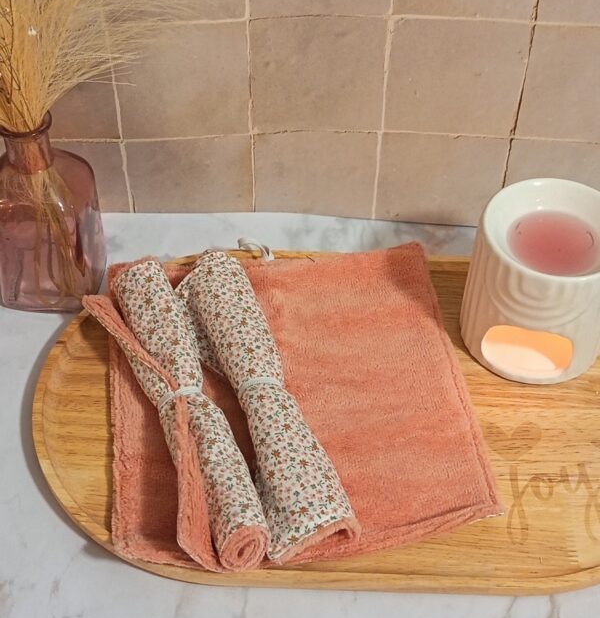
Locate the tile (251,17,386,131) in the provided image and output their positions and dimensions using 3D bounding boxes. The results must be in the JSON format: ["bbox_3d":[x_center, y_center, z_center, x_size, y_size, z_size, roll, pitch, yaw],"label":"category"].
[{"bbox_3d":[0.014,-0.177,0.835,0.099,0.101,0.009,0,47,-1],"label":"tile"}]

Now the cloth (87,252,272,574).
[{"bbox_3d":[-0.088,0.063,0.751,0.061,0.037,0.249,-14,49,-14],"label":"cloth"}]

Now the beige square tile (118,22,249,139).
[{"bbox_3d":[-0.088,-0.173,0.836,0.101,0.101,0.009,0,47,-1],"label":"beige square tile"}]

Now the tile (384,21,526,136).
[{"bbox_3d":[0.117,-0.175,0.838,0.101,0.102,0.009,0,47,-1],"label":"tile"}]

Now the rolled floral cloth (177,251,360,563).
[{"bbox_3d":[-0.027,0.052,0.761,0.059,0.037,0.251,-12,48,-11],"label":"rolled floral cloth"}]

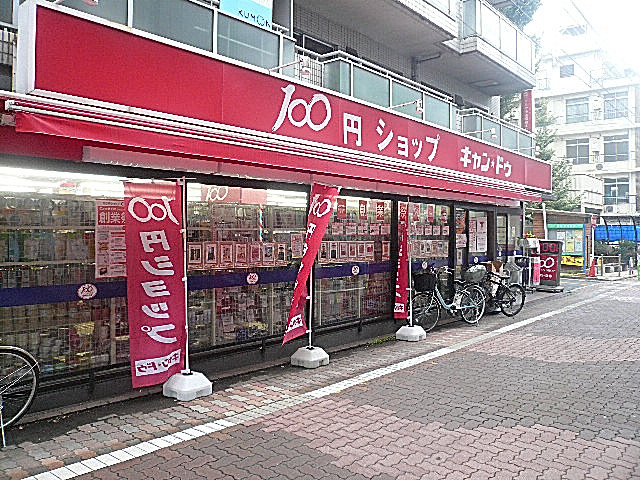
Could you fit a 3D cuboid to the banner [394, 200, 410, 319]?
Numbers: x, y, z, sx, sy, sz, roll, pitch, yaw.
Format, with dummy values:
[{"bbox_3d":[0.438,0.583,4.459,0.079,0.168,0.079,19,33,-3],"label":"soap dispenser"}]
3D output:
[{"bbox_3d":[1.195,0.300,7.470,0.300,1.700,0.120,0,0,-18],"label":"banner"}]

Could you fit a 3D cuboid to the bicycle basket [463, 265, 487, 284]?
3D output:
[{"bbox_3d":[2.671,0.602,8.950,0.310,0.310,0.360,0,1,-28],"label":"bicycle basket"}]

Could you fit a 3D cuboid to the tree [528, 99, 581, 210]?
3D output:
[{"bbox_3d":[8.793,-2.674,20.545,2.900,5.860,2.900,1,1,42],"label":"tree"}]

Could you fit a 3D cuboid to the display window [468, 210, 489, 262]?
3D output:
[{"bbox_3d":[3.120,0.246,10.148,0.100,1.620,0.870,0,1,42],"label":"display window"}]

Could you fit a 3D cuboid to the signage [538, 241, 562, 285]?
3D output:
[{"bbox_3d":[6.010,0.597,13.450,0.500,1.140,0.250,0,1,42],"label":"signage"}]

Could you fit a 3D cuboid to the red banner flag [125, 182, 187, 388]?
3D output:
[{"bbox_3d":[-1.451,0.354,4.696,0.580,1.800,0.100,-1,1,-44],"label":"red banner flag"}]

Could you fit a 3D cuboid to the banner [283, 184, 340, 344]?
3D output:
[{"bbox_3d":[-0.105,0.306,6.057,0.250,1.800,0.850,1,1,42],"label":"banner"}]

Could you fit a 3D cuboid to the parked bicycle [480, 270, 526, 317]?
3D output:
[{"bbox_3d":[3.047,0.926,9.200,1.600,0.950,0.550,0,1,-28],"label":"parked bicycle"}]

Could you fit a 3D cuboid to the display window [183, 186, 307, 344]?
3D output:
[{"bbox_3d":[-0.733,0.275,5.833,0.100,1.660,1.750,0,1,42],"label":"display window"}]

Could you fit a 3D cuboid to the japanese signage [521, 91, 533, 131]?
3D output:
[{"bbox_3d":[6.037,-3.695,15.059,0.380,1.350,0.180,1,1,42],"label":"japanese signage"}]

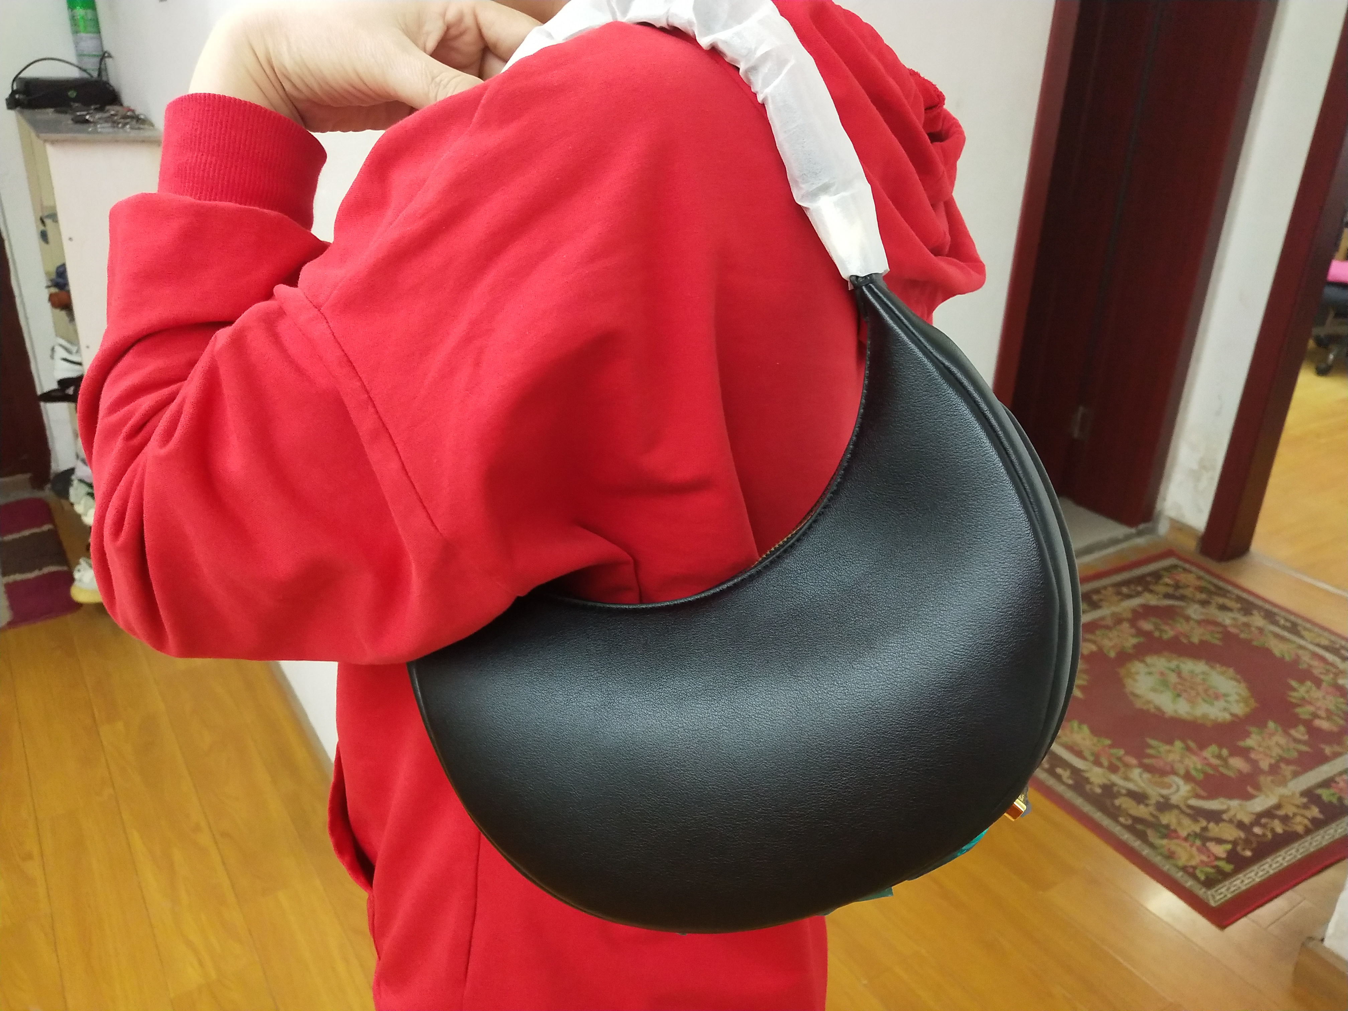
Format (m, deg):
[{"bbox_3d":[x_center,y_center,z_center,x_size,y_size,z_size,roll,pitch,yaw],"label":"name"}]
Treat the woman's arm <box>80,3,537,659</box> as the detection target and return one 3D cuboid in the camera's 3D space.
[{"bbox_3d":[-0.175,-0.083,0.560,0.220,0.295,0.195,2,26,-1],"label":"woman's arm"}]

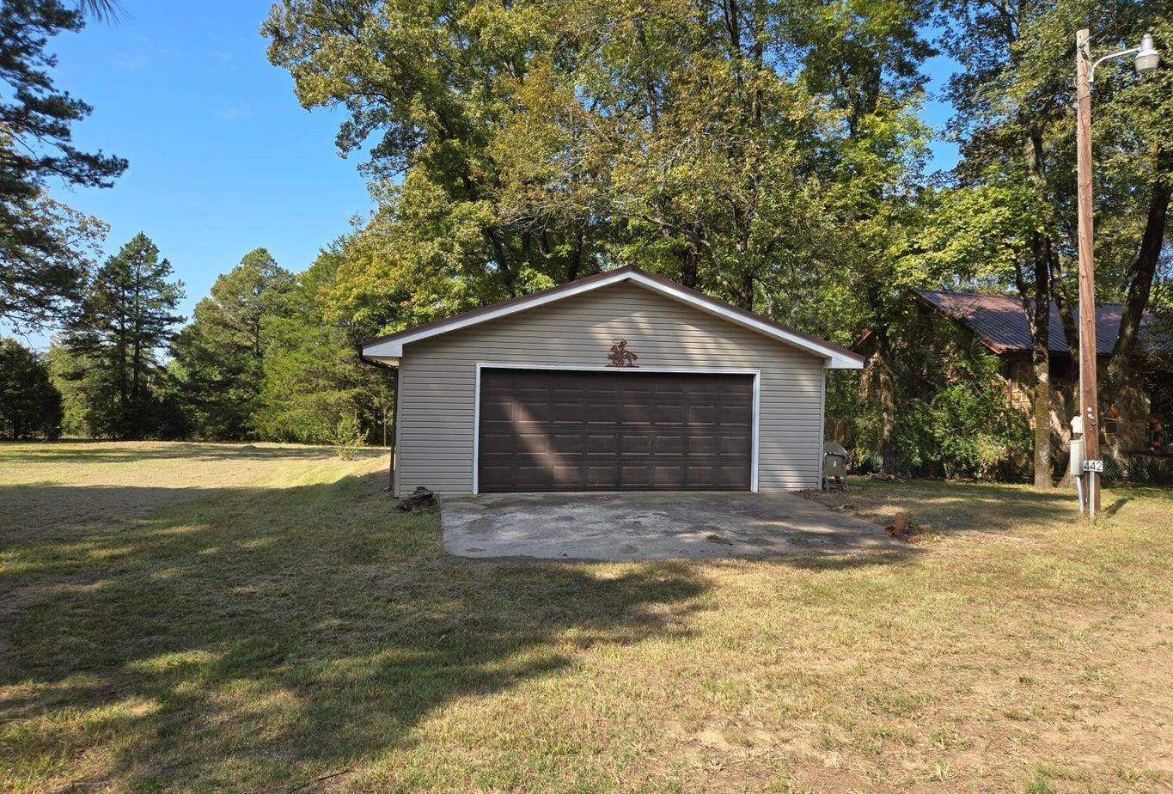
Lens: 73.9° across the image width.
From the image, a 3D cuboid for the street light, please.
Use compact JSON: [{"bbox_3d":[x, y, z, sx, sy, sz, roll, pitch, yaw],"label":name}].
[{"bbox_3d":[7.397,-1.744,10.772,1.000,6.775,0.340,-1,1,26],"label":"street light"}]

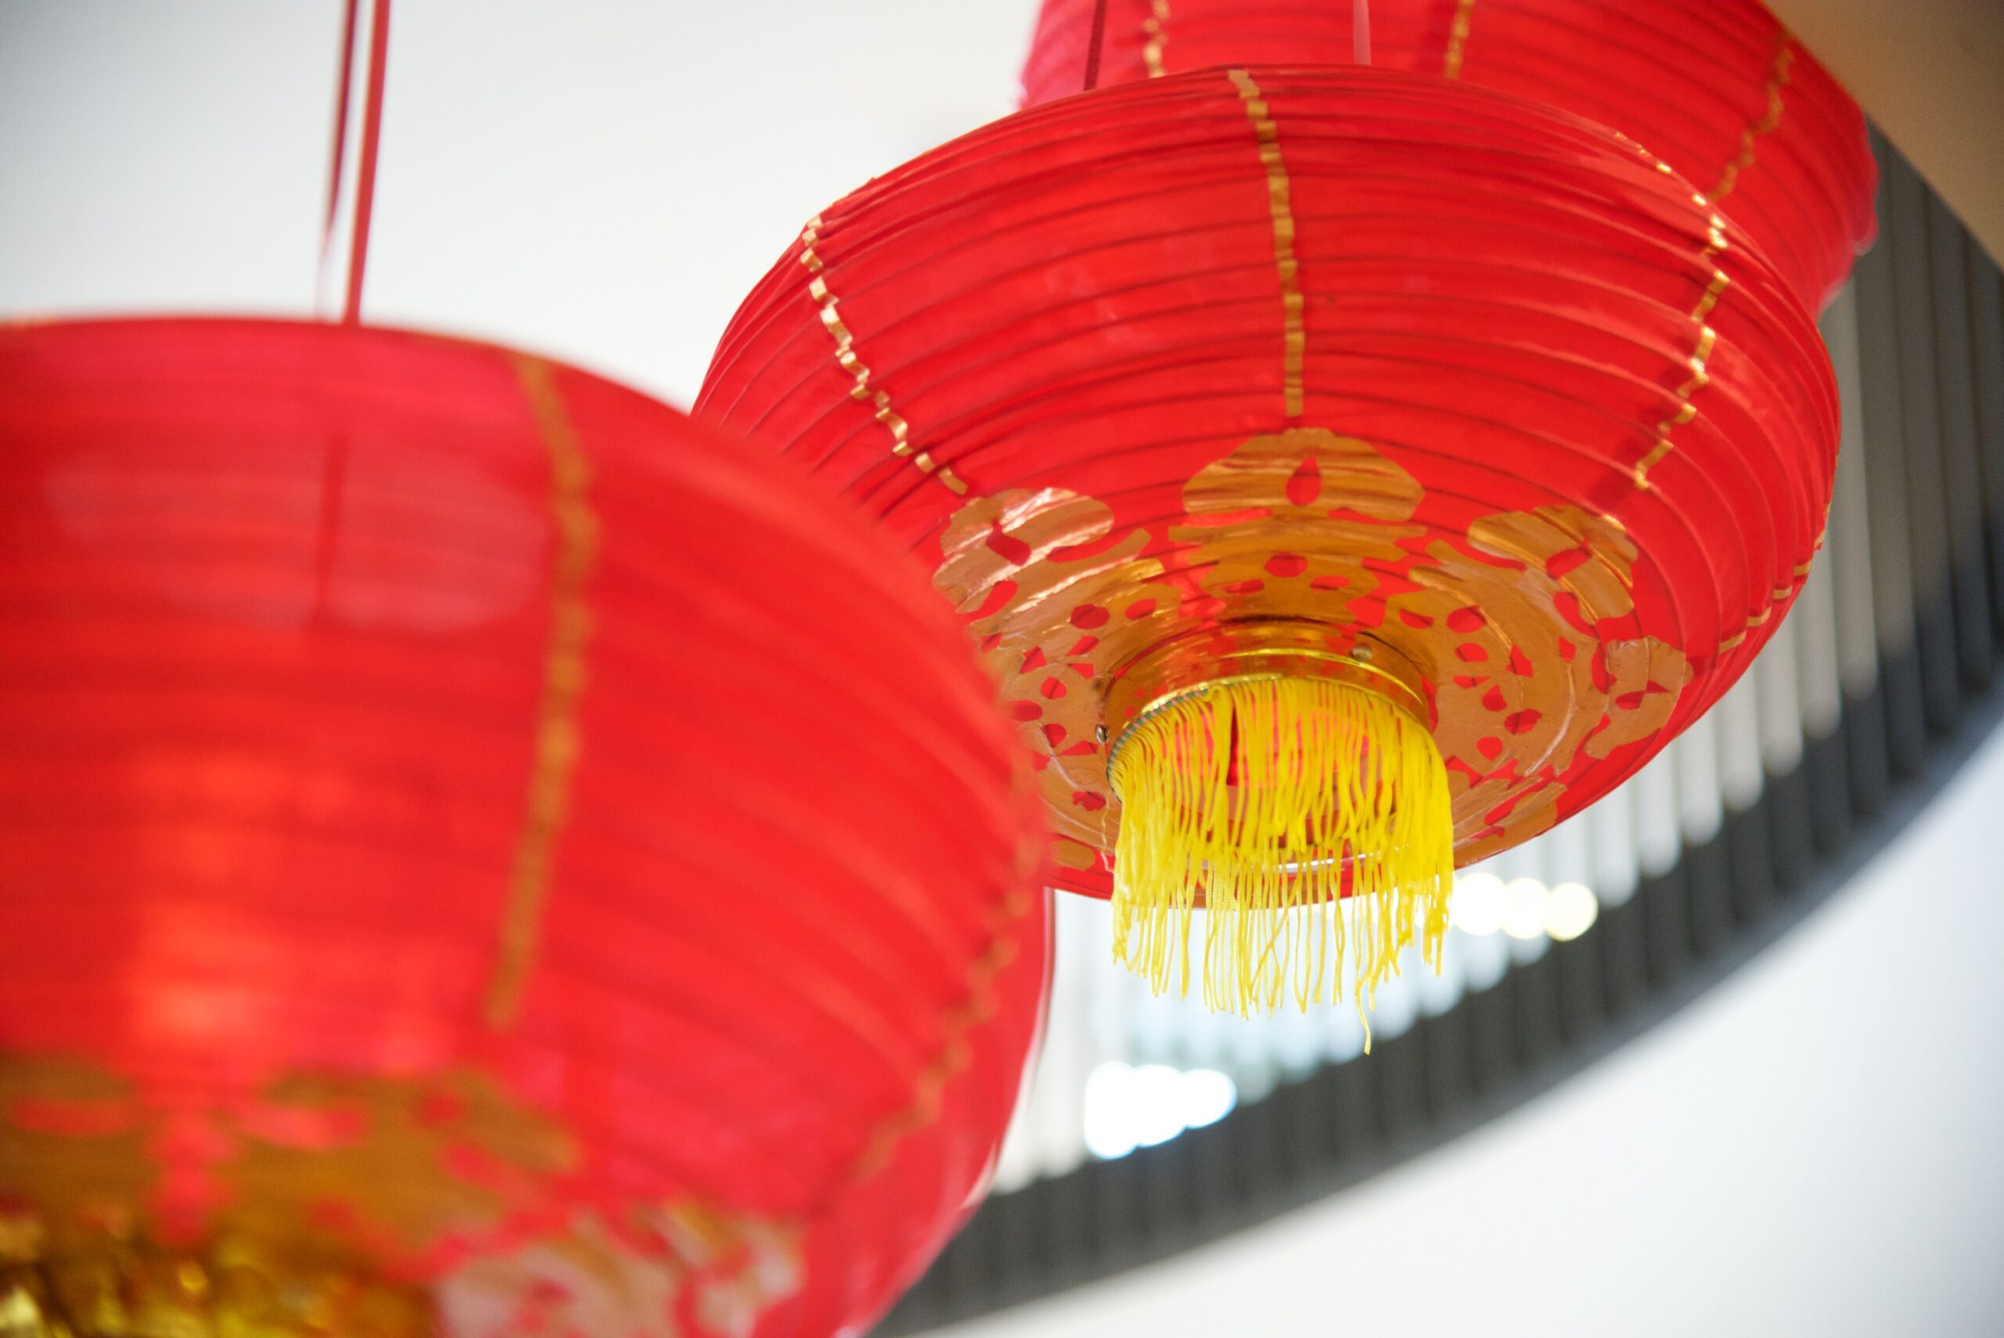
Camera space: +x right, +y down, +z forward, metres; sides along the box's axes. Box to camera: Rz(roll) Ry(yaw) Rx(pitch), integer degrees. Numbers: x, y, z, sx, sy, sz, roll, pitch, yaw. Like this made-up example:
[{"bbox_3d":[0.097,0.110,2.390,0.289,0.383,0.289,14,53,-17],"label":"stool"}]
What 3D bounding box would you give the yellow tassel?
[{"bbox_3d":[0.097,0.065,1.596,0.118,0.075,0.118,0,-32,0],"label":"yellow tassel"}]

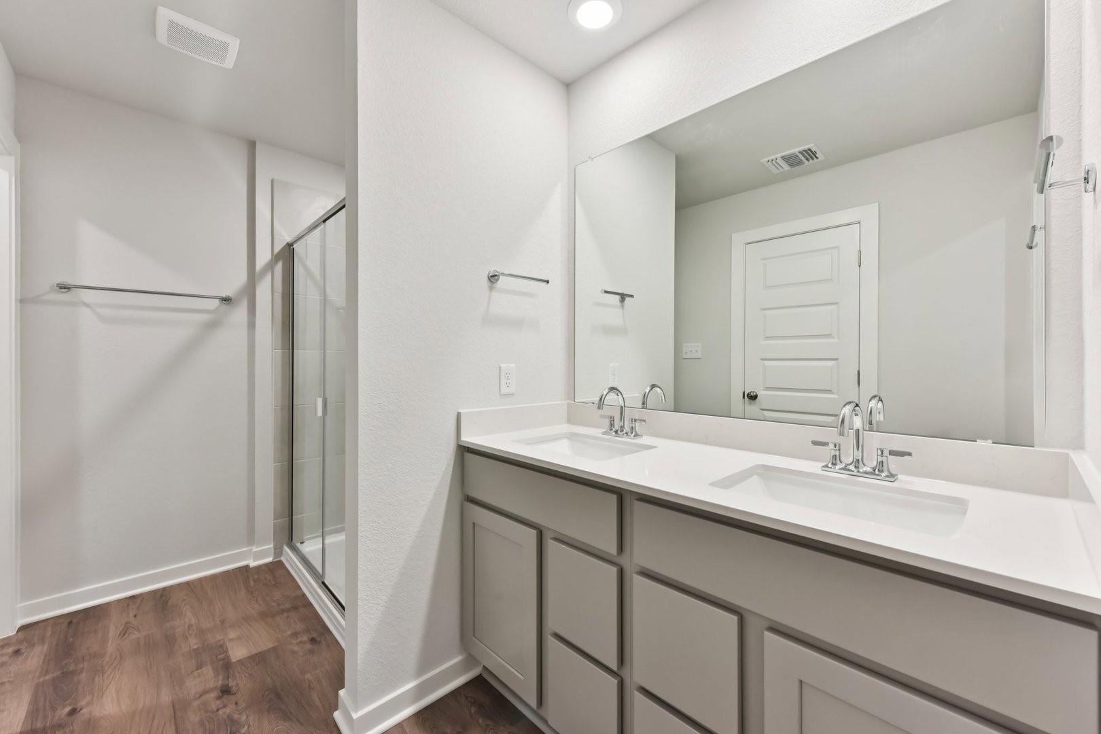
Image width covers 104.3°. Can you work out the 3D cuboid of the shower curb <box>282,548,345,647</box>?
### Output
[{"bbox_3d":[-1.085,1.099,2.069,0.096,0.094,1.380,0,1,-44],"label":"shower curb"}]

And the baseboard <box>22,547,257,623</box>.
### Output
[{"bbox_3d":[-2.056,1.100,2.196,0.848,0.083,0.026,0,1,-44],"label":"baseboard"}]

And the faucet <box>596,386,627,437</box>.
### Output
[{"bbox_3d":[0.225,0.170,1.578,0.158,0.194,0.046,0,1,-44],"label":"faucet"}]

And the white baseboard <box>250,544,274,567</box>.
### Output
[{"bbox_3d":[-1.677,1.098,2.485,0.114,0.084,0.031,0,1,-44],"label":"white baseboard"}]

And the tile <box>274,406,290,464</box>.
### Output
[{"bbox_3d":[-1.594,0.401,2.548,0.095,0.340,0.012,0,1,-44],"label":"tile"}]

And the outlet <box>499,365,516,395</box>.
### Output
[{"bbox_3d":[-0.173,0.052,1.720,0.079,0.122,0.008,0,1,-44],"label":"outlet"}]

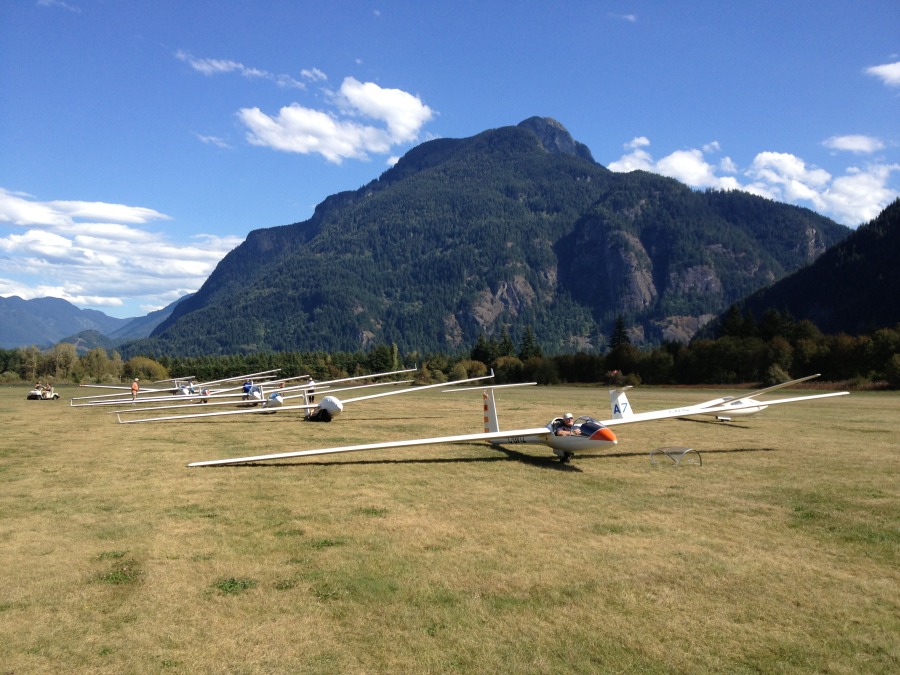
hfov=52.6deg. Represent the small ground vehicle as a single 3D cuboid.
[{"bbox_3d":[-33.454,4.585,75.000,1.200,1.150,2.400,-1,-3,28],"label":"small ground vehicle"}]

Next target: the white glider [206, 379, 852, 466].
[{"bbox_3d":[2.000,1.885,20.072,15.000,1.550,7.000,-4,-2,-17],"label":"white glider"}]

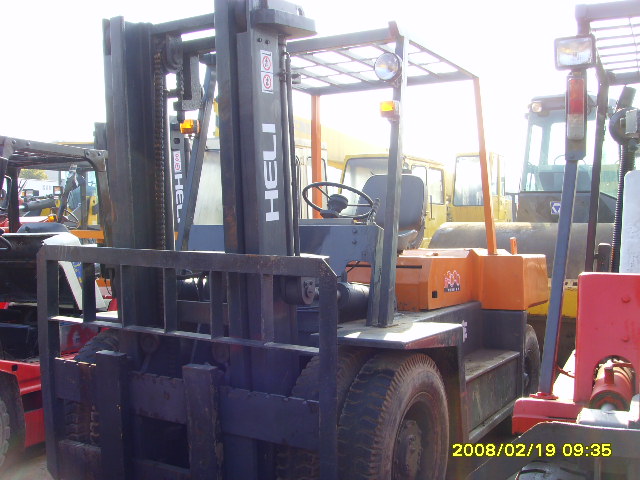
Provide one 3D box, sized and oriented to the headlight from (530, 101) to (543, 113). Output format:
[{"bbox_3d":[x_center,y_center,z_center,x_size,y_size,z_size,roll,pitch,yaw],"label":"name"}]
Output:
[{"bbox_3d":[2.582,-1.592,8.600,0.135,0.135,0.100,1,1,3],"label":"headlight"}]

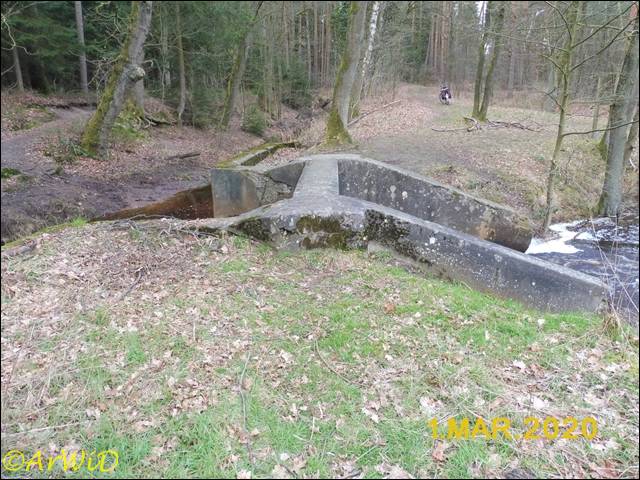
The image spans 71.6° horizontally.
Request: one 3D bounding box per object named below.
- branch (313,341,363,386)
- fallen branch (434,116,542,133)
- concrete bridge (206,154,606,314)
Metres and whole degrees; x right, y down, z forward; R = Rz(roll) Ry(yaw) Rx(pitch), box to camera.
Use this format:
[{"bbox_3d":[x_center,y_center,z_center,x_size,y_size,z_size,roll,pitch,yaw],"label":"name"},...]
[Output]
[{"bbox_3d":[0.074,0.727,2.670,0.084,0.040,0.552,-10,21,-27],"label":"branch"},{"bbox_3d":[5.361,-3.680,14.200,3.400,0.400,1.500,0,19,0],"label":"fallen branch"},{"bbox_3d":[1.050,-0.253,6.829,5.300,1.550,4.300,0,19,0],"label":"concrete bridge"}]

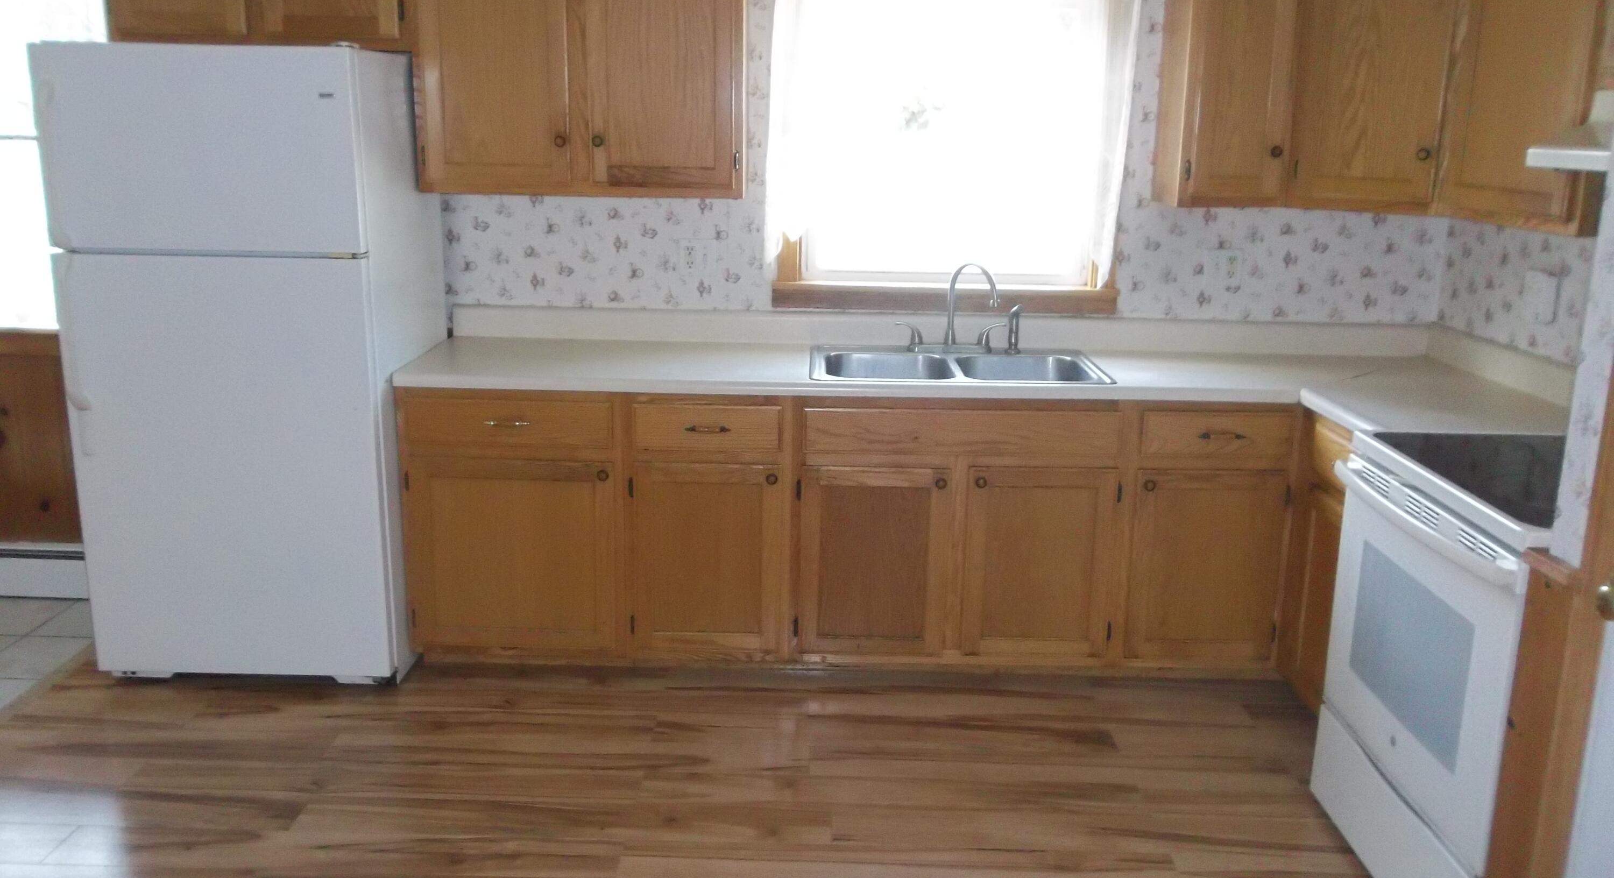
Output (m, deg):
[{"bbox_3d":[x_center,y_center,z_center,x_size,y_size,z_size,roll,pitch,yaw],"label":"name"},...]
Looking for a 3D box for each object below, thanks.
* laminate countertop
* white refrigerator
[{"bbox_3d":[0.419,-0.140,3.438,3.086,0.040,1.160,1,13,0],"label":"laminate countertop"},{"bbox_3d":[-1.552,-0.215,3.672,0.805,1.740,0.735,1,13,0],"label":"white refrigerator"}]

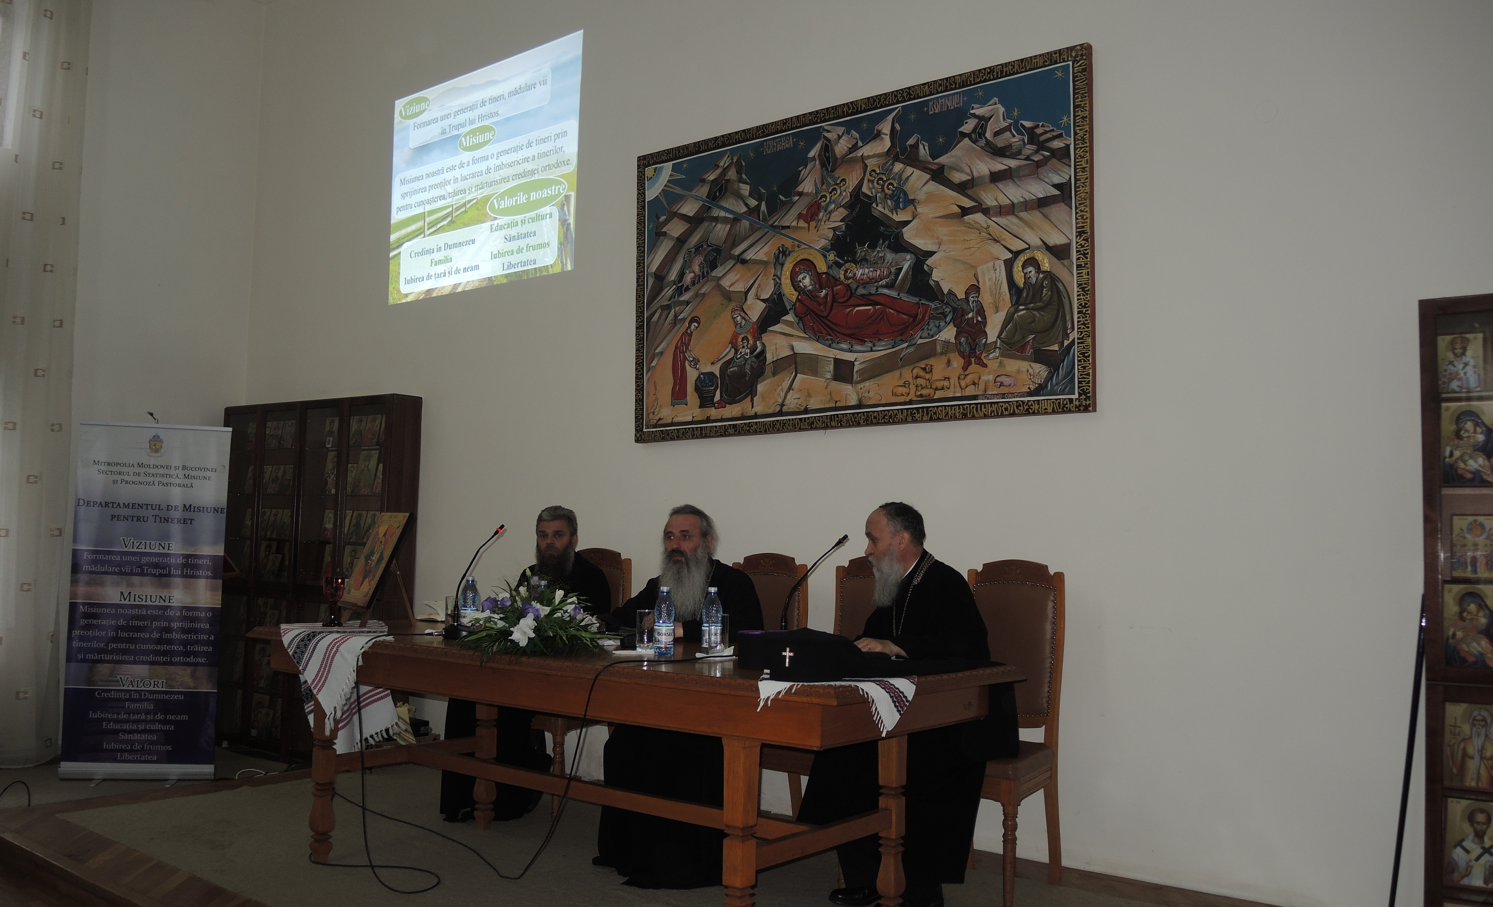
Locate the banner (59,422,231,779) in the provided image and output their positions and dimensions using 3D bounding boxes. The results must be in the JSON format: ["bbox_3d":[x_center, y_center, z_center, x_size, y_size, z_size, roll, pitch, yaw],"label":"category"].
[{"bbox_3d":[-3.337,0.827,6.710,0.844,1.959,0.201,1,-5,-4],"label":"banner"}]

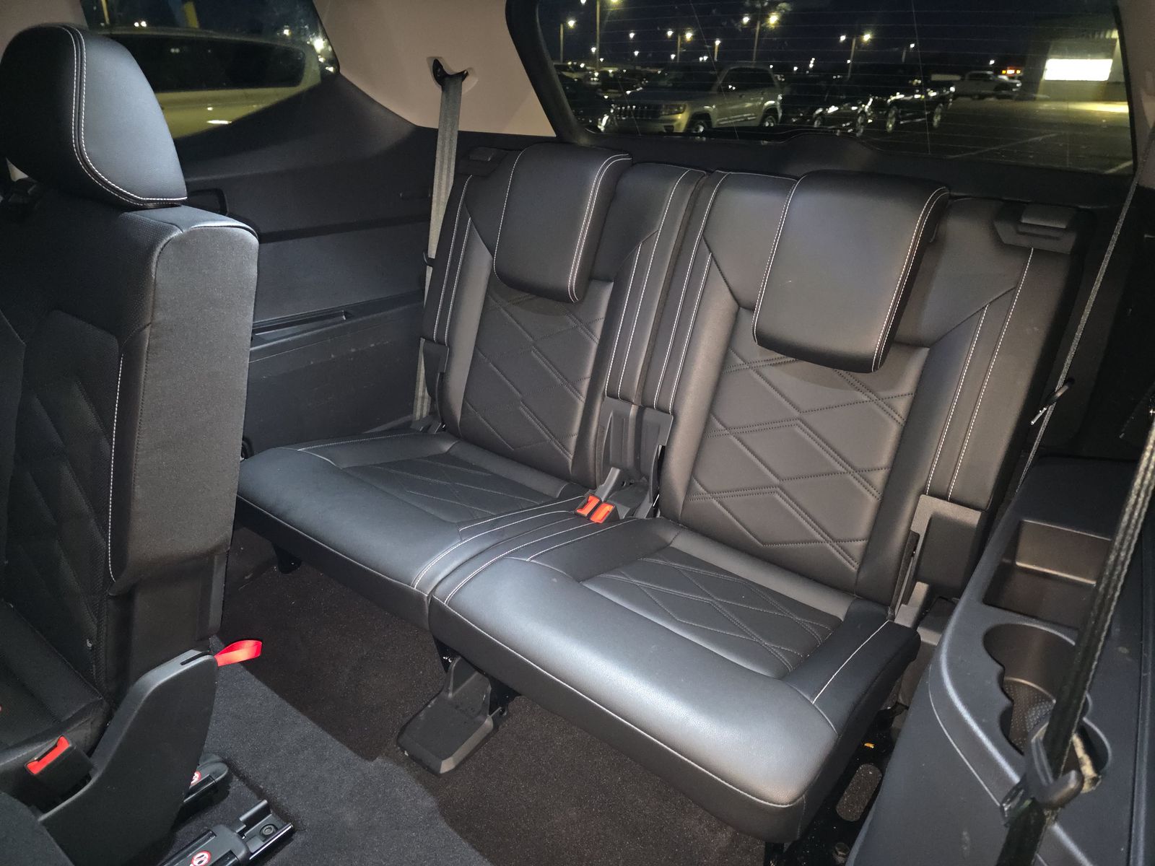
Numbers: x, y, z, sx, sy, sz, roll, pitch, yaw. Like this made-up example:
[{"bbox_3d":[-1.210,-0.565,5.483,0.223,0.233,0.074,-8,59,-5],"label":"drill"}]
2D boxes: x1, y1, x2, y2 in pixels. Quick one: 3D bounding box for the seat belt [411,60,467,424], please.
[{"bbox_3d":[-0.313,-0.406,1.709,0.065,0.791,0.040,6,16,-10],"label":"seat belt"}]

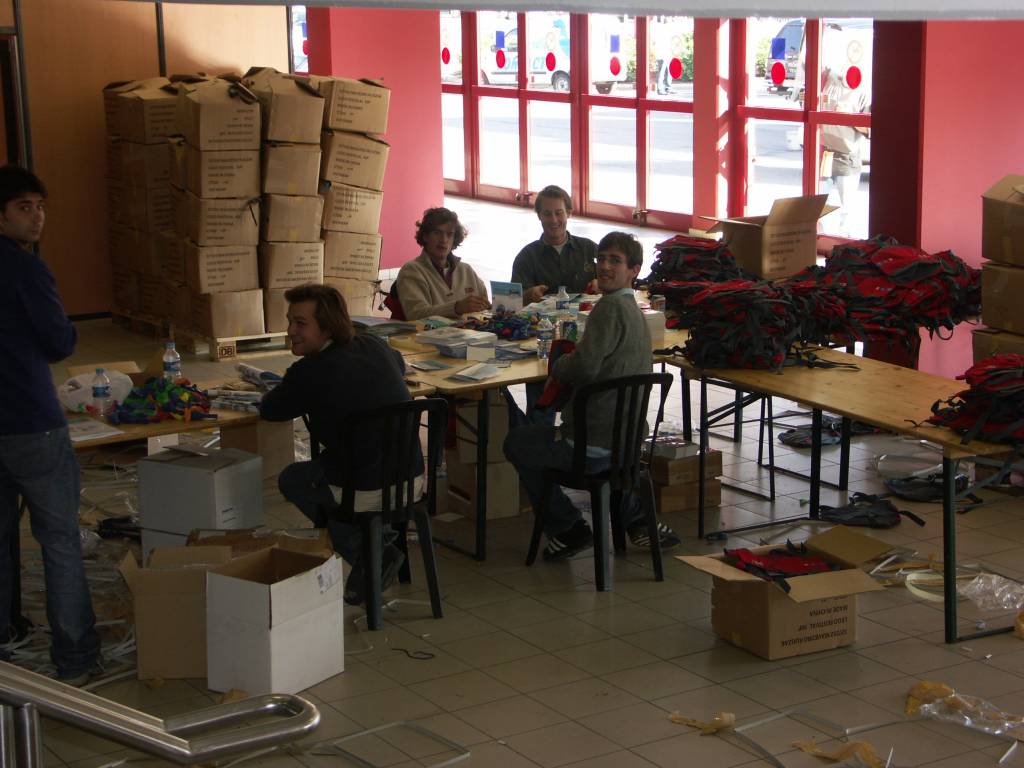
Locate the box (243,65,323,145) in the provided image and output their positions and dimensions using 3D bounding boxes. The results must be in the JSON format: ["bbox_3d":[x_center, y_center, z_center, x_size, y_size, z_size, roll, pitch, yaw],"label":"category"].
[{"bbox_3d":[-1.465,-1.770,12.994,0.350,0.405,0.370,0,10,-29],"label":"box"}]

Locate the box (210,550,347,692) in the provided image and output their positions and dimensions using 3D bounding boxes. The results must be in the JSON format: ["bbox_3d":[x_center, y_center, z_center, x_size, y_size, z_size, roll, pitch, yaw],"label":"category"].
[{"bbox_3d":[-0.831,0.839,7.069,0.290,0.425,0.405,7,14,33],"label":"box"}]

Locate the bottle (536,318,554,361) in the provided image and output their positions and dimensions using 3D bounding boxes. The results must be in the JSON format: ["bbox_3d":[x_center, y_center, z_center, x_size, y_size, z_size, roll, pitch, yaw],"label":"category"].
[{"bbox_3d":[0.145,-0.206,8.915,0.066,0.190,0.066,-8,14,-32],"label":"bottle"}]

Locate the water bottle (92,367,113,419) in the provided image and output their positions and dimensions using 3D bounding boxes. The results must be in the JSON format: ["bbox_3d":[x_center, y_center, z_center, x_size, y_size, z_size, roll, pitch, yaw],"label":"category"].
[{"bbox_3d":[-1.608,0.030,7.845,0.068,0.198,0.068,-8,14,-32],"label":"water bottle"}]

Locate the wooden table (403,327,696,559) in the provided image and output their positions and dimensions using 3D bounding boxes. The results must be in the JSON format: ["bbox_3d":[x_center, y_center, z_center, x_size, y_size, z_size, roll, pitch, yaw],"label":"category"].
[{"bbox_3d":[0.340,0.215,9.208,1.970,0.758,0.790,-8,14,-33],"label":"wooden table"}]

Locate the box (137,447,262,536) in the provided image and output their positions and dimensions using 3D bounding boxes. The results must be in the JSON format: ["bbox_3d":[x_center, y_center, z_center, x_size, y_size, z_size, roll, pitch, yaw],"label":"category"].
[{"bbox_3d":[-1.236,0.429,7.997,0.410,0.285,0.286,7,14,34],"label":"box"}]

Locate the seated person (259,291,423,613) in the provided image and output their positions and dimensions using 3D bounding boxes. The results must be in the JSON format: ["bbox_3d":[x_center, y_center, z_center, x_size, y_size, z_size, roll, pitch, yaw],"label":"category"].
[{"bbox_3d":[-0.663,0.270,7.777,0.520,1.250,0.700,-11,16,-42],"label":"seated person"}]

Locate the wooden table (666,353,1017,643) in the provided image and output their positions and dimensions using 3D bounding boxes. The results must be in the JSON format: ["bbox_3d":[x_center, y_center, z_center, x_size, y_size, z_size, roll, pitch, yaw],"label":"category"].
[{"bbox_3d":[1.578,0.391,8.283,0.810,0.758,2.000,-7,13,-29],"label":"wooden table"}]

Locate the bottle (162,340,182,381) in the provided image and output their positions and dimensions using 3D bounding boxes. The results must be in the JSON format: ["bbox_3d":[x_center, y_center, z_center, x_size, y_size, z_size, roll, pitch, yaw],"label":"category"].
[{"bbox_3d":[-1.407,-0.072,8.336,0.070,0.200,0.070,-1,12,0],"label":"bottle"}]

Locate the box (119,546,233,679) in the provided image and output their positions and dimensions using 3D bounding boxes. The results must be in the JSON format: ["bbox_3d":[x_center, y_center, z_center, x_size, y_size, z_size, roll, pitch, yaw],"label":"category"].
[{"bbox_3d":[-1.196,0.806,7.215,0.360,0.400,0.360,-1,12,-2],"label":"box"}]

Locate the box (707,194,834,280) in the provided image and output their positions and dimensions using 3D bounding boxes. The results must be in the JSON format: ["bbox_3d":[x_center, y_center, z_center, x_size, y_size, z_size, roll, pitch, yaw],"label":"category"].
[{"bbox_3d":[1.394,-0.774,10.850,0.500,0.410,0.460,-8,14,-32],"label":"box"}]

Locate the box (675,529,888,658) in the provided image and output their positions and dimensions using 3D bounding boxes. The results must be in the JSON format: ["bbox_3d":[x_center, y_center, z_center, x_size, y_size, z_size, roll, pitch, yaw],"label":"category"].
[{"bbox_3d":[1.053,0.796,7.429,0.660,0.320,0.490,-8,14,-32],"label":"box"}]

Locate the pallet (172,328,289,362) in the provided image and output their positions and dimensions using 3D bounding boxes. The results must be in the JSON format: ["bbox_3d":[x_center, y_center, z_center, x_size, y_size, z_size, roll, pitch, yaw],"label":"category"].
[{"bbox_3d":[-1.548,-0.346,13.452,1.200,0.144,0.800,-7,13,-28],"label":"pallet"}]

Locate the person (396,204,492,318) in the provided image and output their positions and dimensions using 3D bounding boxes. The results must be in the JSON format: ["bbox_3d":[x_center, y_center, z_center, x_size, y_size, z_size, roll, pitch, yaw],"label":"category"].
[{"bbox_3d":[-0.253,-0.225,9.970,0.540,1.270,0.750,-7,13,-27],"label":"person"}]

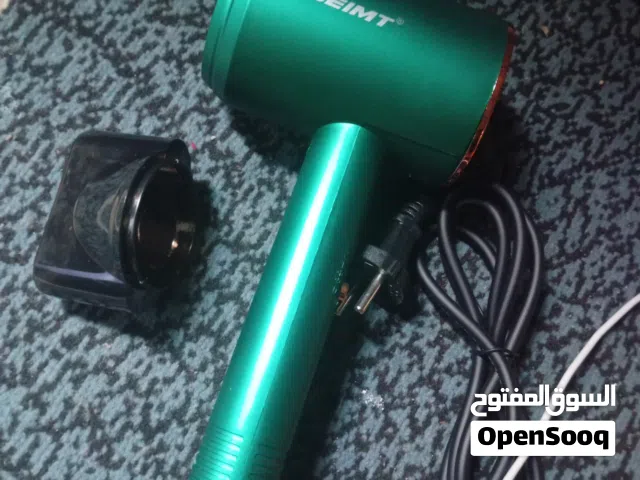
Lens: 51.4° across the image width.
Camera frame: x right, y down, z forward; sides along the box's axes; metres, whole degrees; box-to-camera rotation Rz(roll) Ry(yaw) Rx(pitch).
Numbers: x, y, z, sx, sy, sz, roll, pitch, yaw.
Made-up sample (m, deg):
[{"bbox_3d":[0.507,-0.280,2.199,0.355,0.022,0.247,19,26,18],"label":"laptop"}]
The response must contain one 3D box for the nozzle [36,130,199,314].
[{"bbox_3d":[-0.092,-0.010,0.293,0.048,0.060,0.074,7,73,13],"label":"nozzle"}]

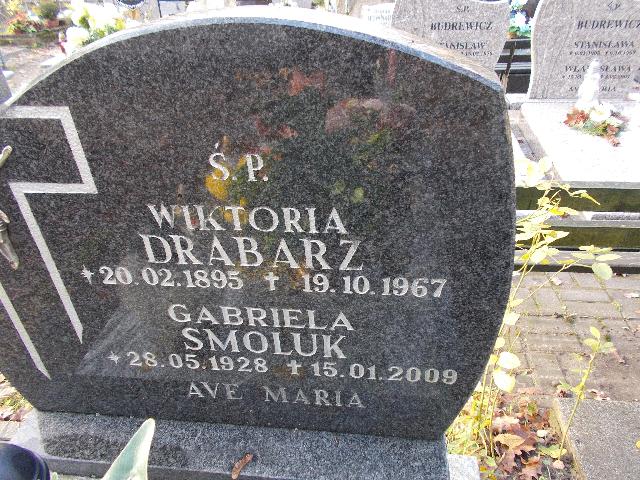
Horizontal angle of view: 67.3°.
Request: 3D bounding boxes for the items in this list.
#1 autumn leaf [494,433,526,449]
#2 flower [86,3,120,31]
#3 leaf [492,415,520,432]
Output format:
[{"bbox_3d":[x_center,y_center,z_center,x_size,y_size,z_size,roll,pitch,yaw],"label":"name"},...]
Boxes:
[{"bbox_3d":[0.521,0.548,1.315,0.090,0.022,0.050,-3,29,0],"label":"autumn leaf"},{"bbox_3d":[-1.171,-1.209,2.600,0.170,0.145,0.140,-14,31,-18],"label":"flower"},{"bbox_3d":[0.533,0.525,1.375,0.080,0.020,0.050,-3,29,0],"label":"leaf"}]

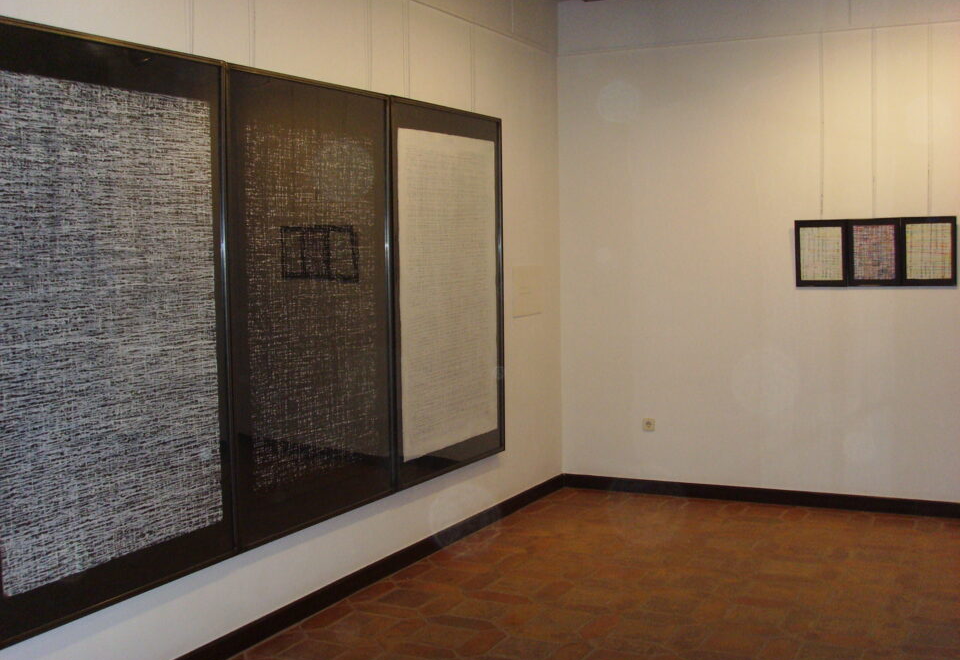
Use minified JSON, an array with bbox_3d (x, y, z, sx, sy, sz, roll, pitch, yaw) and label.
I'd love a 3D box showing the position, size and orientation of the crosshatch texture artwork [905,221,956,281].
[{"bbox_3d":[2.513,-0.438,6.052,0.278,0.365,0.030,1,5,23],"label":"crosshatch texture artwork"}]

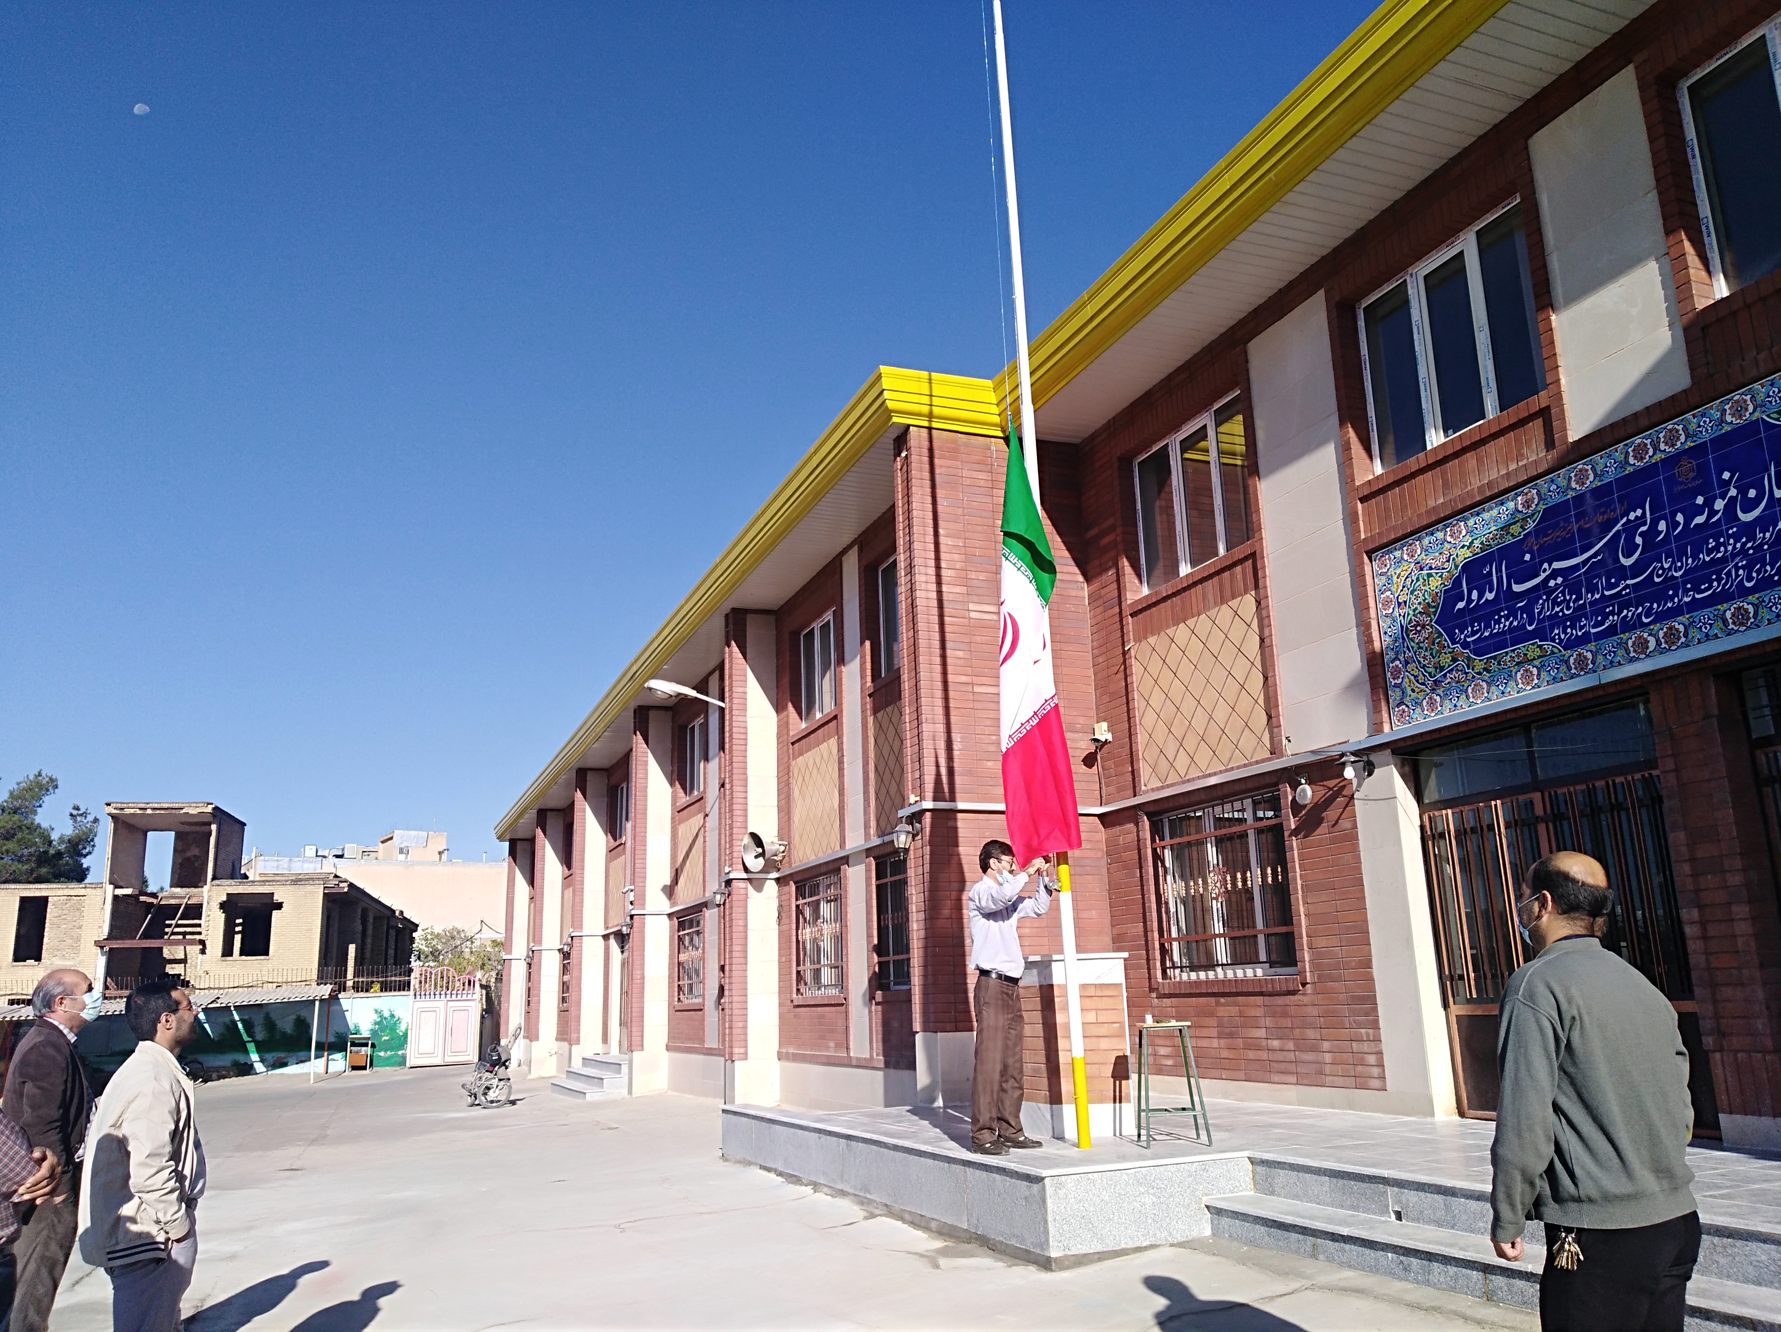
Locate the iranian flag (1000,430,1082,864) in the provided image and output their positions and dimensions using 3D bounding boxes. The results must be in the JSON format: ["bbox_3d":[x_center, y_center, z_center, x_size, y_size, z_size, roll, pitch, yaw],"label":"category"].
[{"bbox_3d":[0.873,-0.160,8.245,0.460,2.760,0.300,1,-14,-10],"label":"iranian flag"}]

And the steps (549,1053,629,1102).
[{"bbox_3d":[-5.410,7.723,25.096,1.280,0.610,4.150,4,-15,-22],"label":"steps"}]

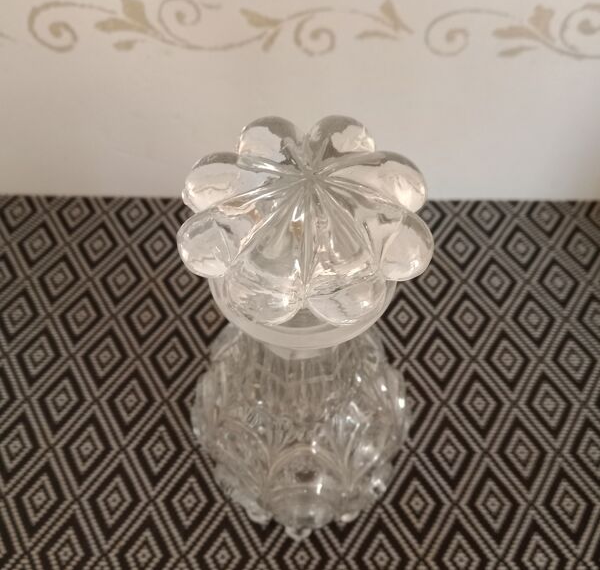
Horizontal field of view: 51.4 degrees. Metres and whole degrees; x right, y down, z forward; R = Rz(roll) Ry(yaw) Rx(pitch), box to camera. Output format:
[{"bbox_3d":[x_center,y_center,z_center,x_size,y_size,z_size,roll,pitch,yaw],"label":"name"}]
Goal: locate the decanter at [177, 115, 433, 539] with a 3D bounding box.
[{"bbox_3d":[0.001,0.036,0.262,0.105,0.229,0.105,-1,59,0],"label":"decanter"}]

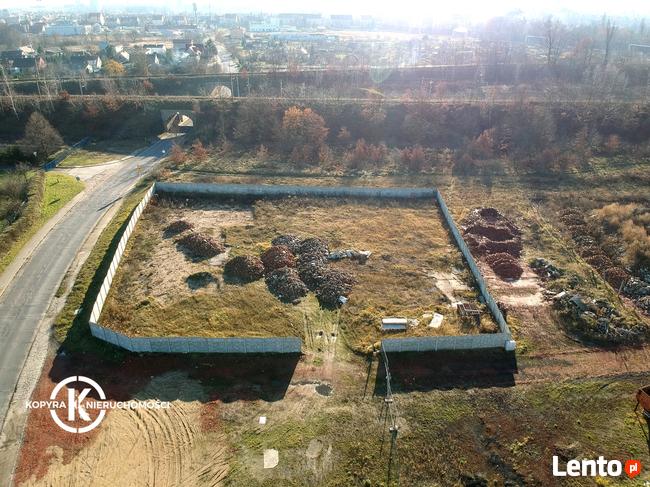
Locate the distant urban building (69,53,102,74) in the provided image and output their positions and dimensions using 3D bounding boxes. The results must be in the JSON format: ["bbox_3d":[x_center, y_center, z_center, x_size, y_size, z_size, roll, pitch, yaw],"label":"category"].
[{"bbox_3d":[-131.030,-98.380,257.450,11.420,9.060,9.500,0,27,0],"label":"distant urban building"}]

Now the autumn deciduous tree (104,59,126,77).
[{"bbox_3d":[-111.470,-93.400,249.340,9.000,7.500,9.000,0,27,0],"label":"autumn deciduous tree"}]

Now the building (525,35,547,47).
[{"bbox_3d":[195.970,-188.210,436.140,13.350,8.000,9.000,0,27,0],"label":"building"}]

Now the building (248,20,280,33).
[{"bbox_3d":[-85.970,-306.840,663.960,39.770,13.950,16.000,0,27,0],"label":"building"}]

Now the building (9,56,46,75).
[{"bbox_3d":[-162.910,-97.690,257.790,13.360,7.510,9.500,0,27,0],"label":"building"}]

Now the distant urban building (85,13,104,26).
[{"bbox_3d":[-391.350,-380.570,800.690,20.170,22.030,13.000,0,27,0],"label":"distant urban building"}]

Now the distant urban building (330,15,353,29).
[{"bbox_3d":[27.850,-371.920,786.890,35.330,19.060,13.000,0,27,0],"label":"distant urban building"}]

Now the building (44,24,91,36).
[{"bbox_3d":[-316.150,-262.190,577.440,41.290,12.400,25.000,0,27,0],"label":"building"}]

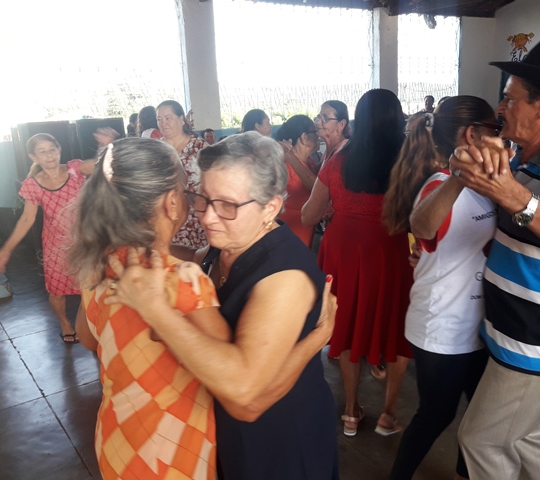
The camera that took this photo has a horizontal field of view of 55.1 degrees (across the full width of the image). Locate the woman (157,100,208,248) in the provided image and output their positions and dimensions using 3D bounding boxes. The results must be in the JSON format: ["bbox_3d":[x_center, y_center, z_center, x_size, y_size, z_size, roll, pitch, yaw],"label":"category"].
[{"bbox_3d":[-0.565,-0.125,3.550,0.500,1.610,0.380,1,14,18],"label":"woman"}]

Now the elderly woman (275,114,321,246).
[{"bbox_3d":[0.185,-0.050,3.380,0.420,1.480,0.480,-10,15,-28],"label":"elderly woman"}]

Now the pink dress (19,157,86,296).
[{"bbox_3d":[-1.450,-0.080,3.570,0.460,0.980,0.270,-7,14,-17],"label":"pink dress"}]

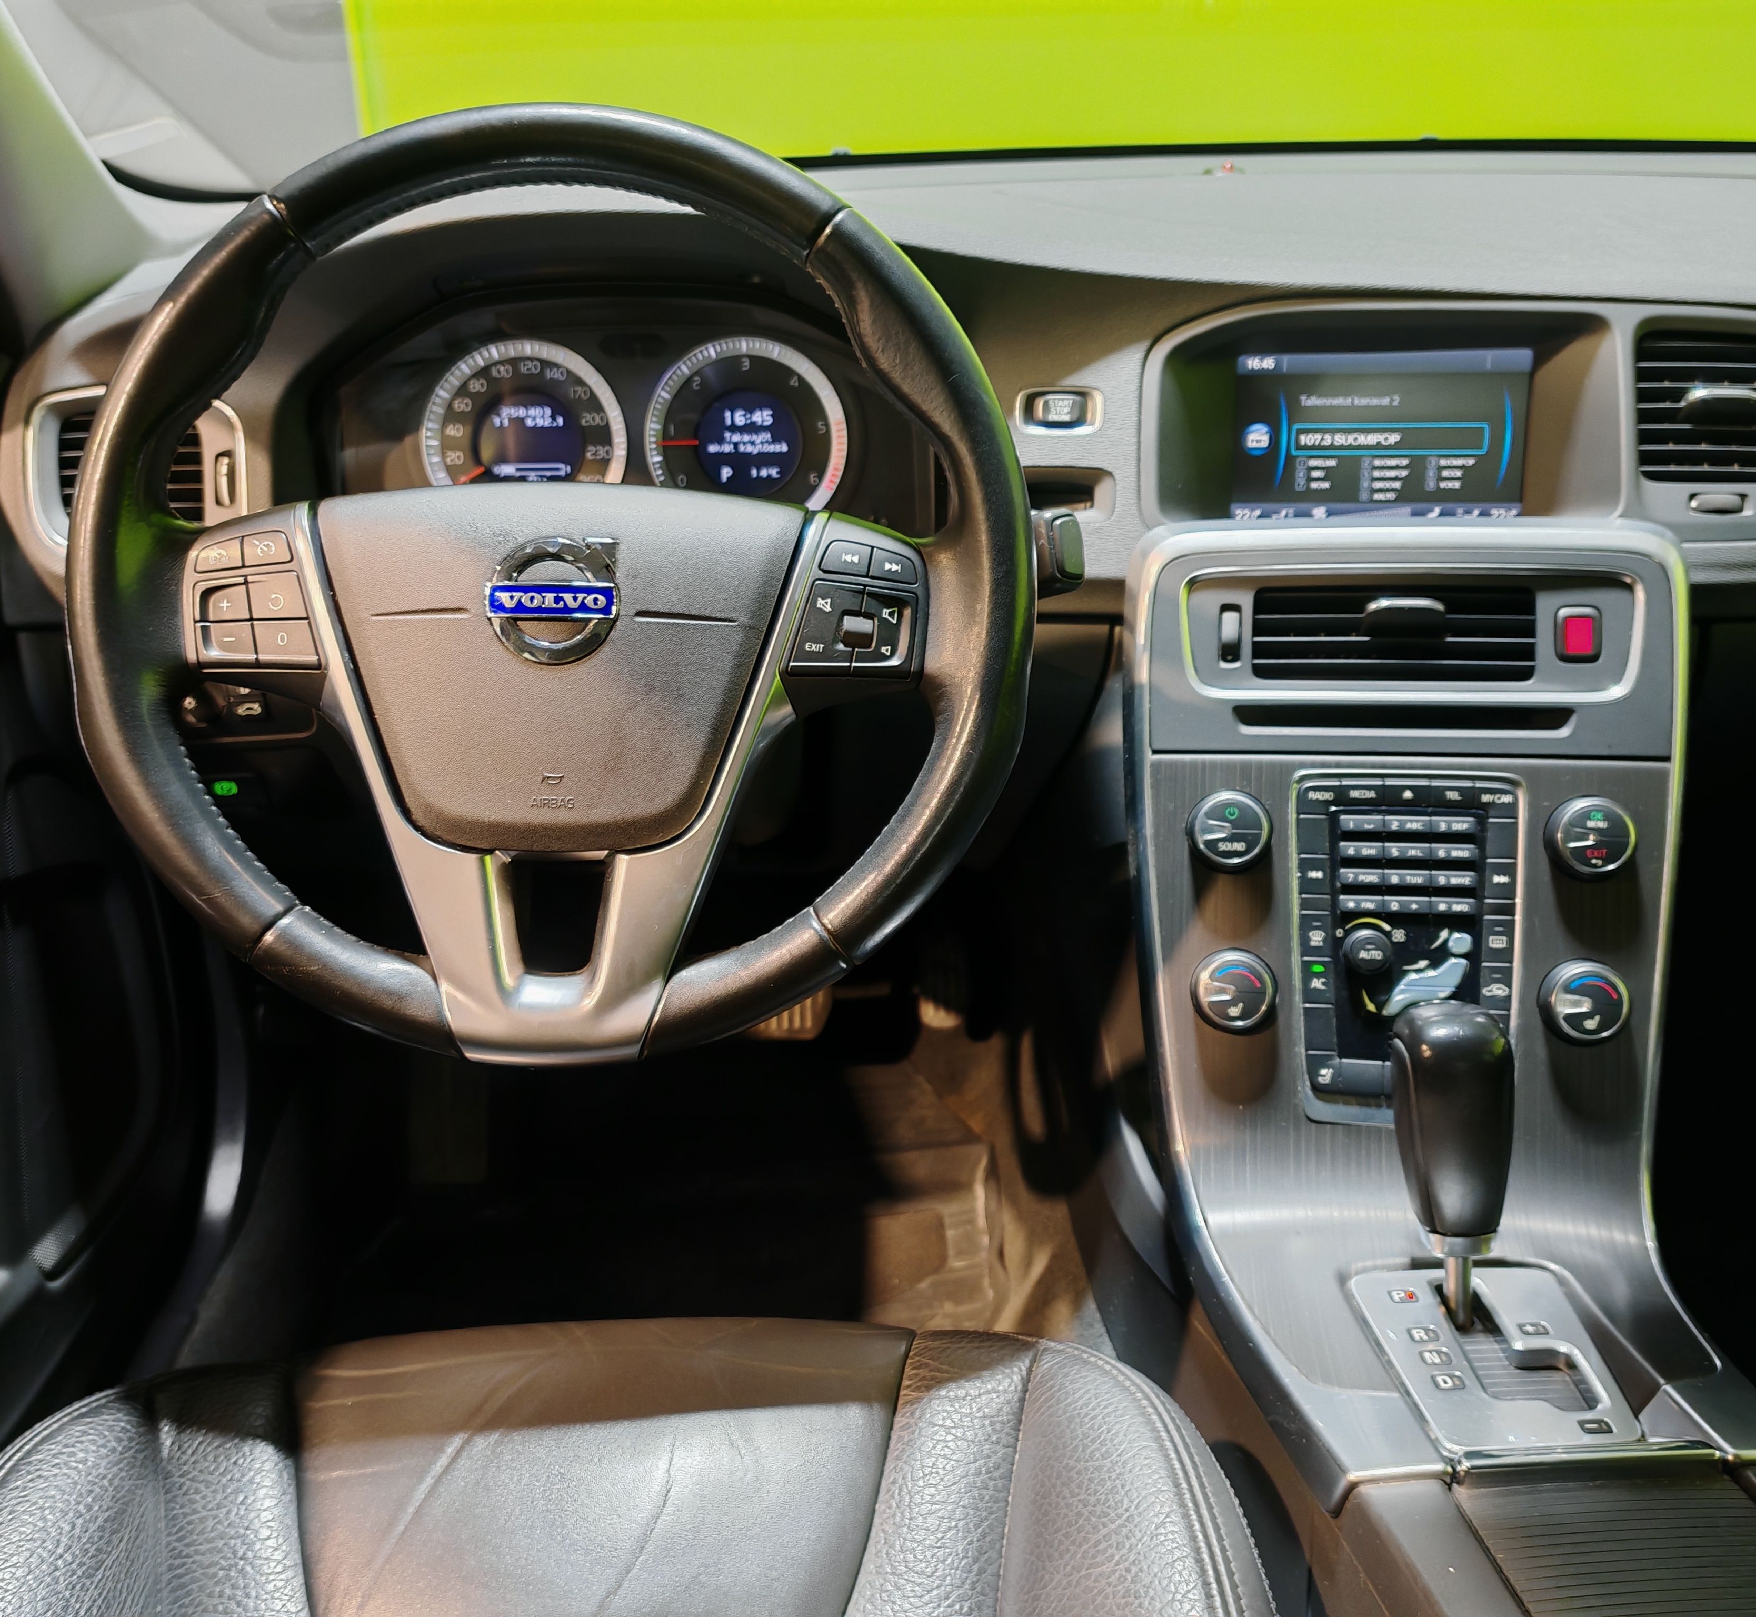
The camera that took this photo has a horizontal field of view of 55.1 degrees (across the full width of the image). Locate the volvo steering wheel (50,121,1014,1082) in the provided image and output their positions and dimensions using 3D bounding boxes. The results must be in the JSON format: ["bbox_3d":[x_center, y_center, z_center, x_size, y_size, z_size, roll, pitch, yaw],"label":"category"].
[{"bbox_3d":[-0.125,-0.088,0.673,0.378,0.378,0.090,1,-2,-3],"label":"volvo steering wheel"}]

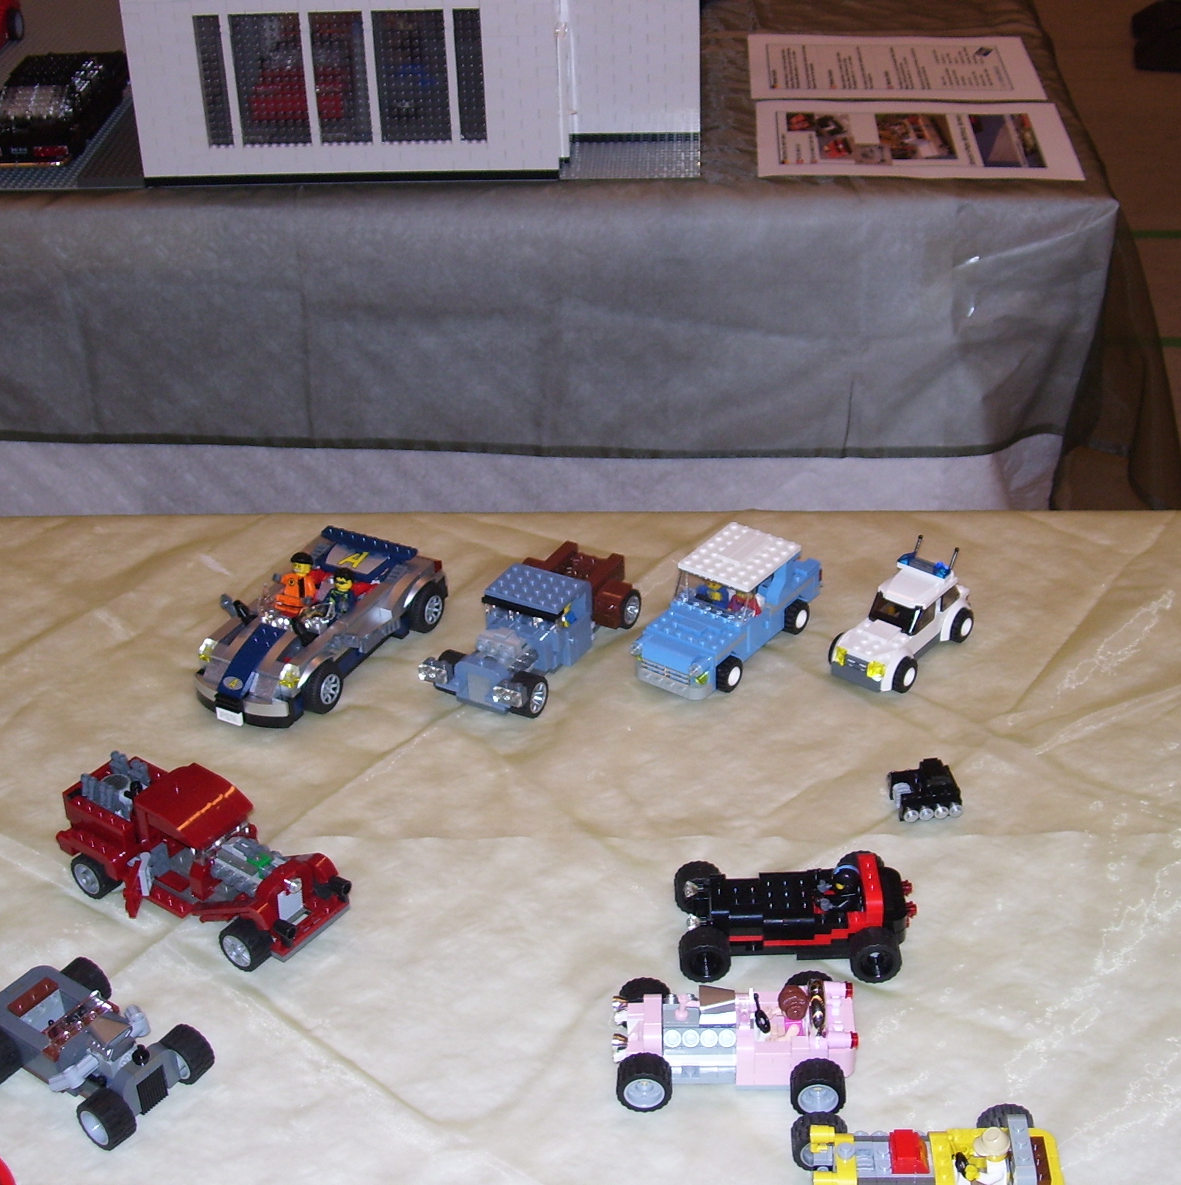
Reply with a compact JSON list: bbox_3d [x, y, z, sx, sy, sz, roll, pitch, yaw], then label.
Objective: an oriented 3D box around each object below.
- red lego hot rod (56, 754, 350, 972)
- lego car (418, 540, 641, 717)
[{"bbox_3d":[-0.192,0.127,1.014,0.151,0.056,0.077,20,38,31],"label":"red lego hot rod"},{"bbox_3d":[-0.032,0.015,1.212,0.073,0.052,0.141,16,36,24],"label":"lego car"}]

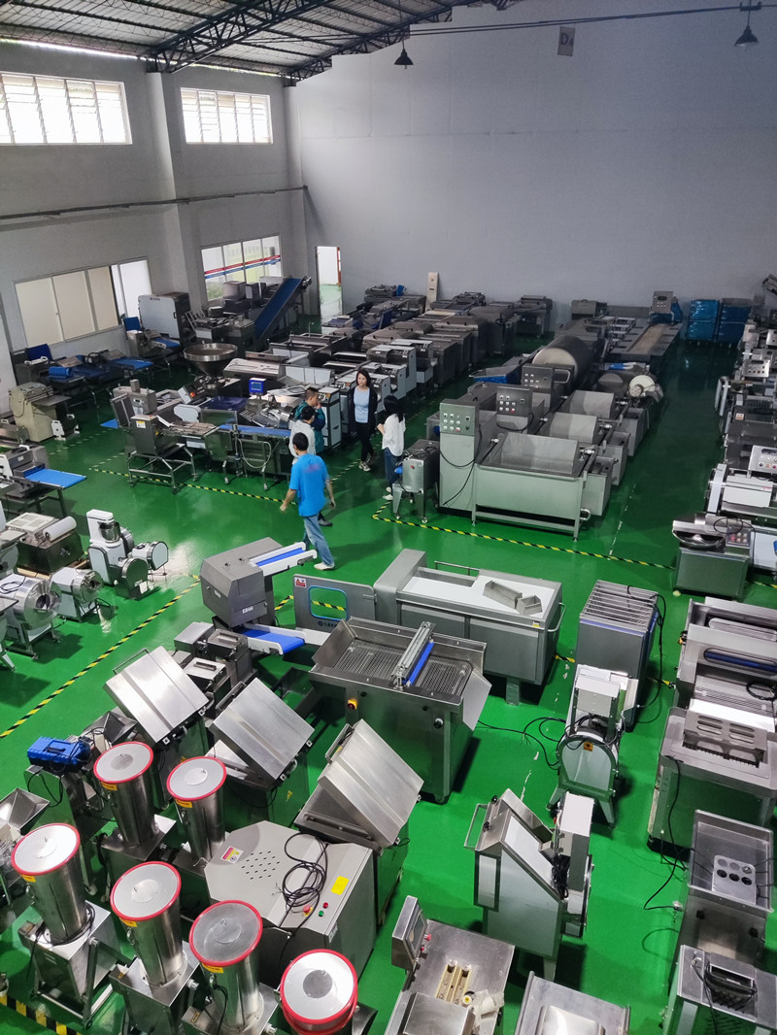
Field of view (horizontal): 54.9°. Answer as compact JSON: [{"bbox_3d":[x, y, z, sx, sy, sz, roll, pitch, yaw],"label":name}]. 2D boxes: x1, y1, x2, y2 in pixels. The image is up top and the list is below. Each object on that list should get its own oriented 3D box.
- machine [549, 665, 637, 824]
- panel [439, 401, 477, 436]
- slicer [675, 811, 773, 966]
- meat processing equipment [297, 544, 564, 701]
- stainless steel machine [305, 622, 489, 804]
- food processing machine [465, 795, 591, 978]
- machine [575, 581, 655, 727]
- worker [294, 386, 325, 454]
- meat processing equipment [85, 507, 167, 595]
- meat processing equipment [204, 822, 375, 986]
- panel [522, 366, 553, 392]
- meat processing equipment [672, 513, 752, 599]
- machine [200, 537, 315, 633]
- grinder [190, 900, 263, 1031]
[{"bbox_3d":[1.600,1.655,5.794,0.500,1.230,0.730,10,28,21],"label":"machine"},{"bbox_3d":[0.942,-1.318,9.884,0.470,0.410,0.180,10,28,21],"label":"panel"},{"bbox_3d":[1.996,2.396,4.531,0.450,0.960,0.620,10,28,21],"label":"slicer"},{"bbox_3d":[0.406,0.952,7.469,2.570,1.060,0.880,10,28,21],"label":"meat processing equipment"},{"bbox_3d":[0.140,1.548,6.161,1.320,1.160,0.800,9,28,19],"label":"stainless steel machine"},{"bbox_3d":[0.883,2.227,4.667,0.730,1.230,0.490,10,28,21],"label":"food processing machine"},{"bbox_3d":[2.033,1.250,6.733,0.560,1.070,0.640,11,29,23],"label":"machine"},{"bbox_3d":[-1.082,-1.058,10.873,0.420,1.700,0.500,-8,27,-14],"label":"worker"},{"bbox_3d":[-3.106,0.391,8.744,0.850,1.000,0.520,10,28,21],"label":"meat processing equipment"},{"bbox_3d":[-0.626,2.461,4.661,0.930,0.880,0.620,10,28,21],"label":"meat processing equipment"},{"bbox_3d":[2.374,-2.191,11.832,0.470,0.410,0.200,10,28,21],"label":"panel"},{"bbox_3d":[3.703,0.397,8.643,0.860,0.900,0.680,10,28,21],"label":"meat processing equipment"},{"bbox_3d":[-1.038,0.975,7.415,0.980,1.120,1.160,-20,32,-34],"label":"machine"},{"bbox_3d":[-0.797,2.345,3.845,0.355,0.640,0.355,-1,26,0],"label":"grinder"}]

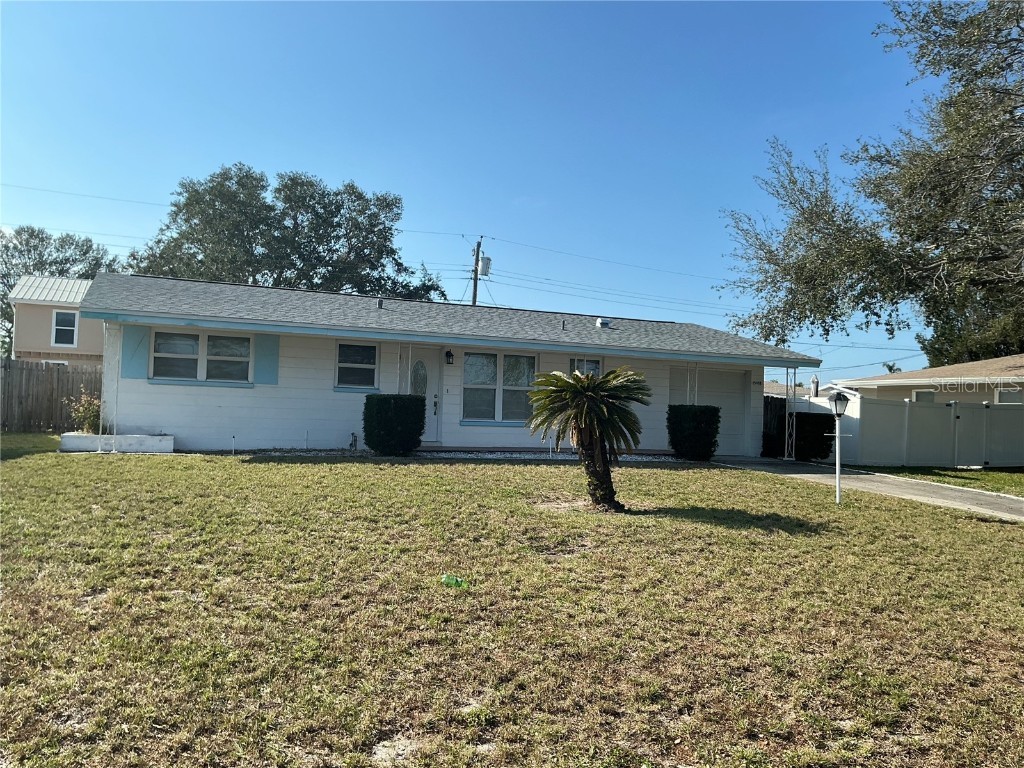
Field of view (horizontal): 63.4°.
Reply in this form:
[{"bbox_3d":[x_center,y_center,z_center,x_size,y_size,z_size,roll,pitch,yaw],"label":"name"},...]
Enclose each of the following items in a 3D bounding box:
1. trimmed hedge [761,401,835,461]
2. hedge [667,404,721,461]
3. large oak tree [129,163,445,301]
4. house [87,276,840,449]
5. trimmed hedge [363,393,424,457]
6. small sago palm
[{"bbox_3d":[7.279,1.315,20.794,1.150,1.200,1.100,3,-2,-23],"label":"trimmed hedge"},{"bbox_3d":[3.936,1.064,17.964,0.920,1.210,0.850,3,-2,-23],"label":"hedge"},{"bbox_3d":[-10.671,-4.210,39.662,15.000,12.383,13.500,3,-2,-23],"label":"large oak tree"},{"bbox_3d":[-1.879,-0.274,21.491,15.900,3.720,10.200,3,-2,-23],"label":"house"},{"bbox_3d":[-2.195,0.780,15.470,1.020,1.170,0.880,3,-2,-23],"label":"trimmed hedge"},{"bbox_3d":[0.950,0.705,10.150,1.540,1.760,1.500,2,-2,0],"label":"small sago palm"}]

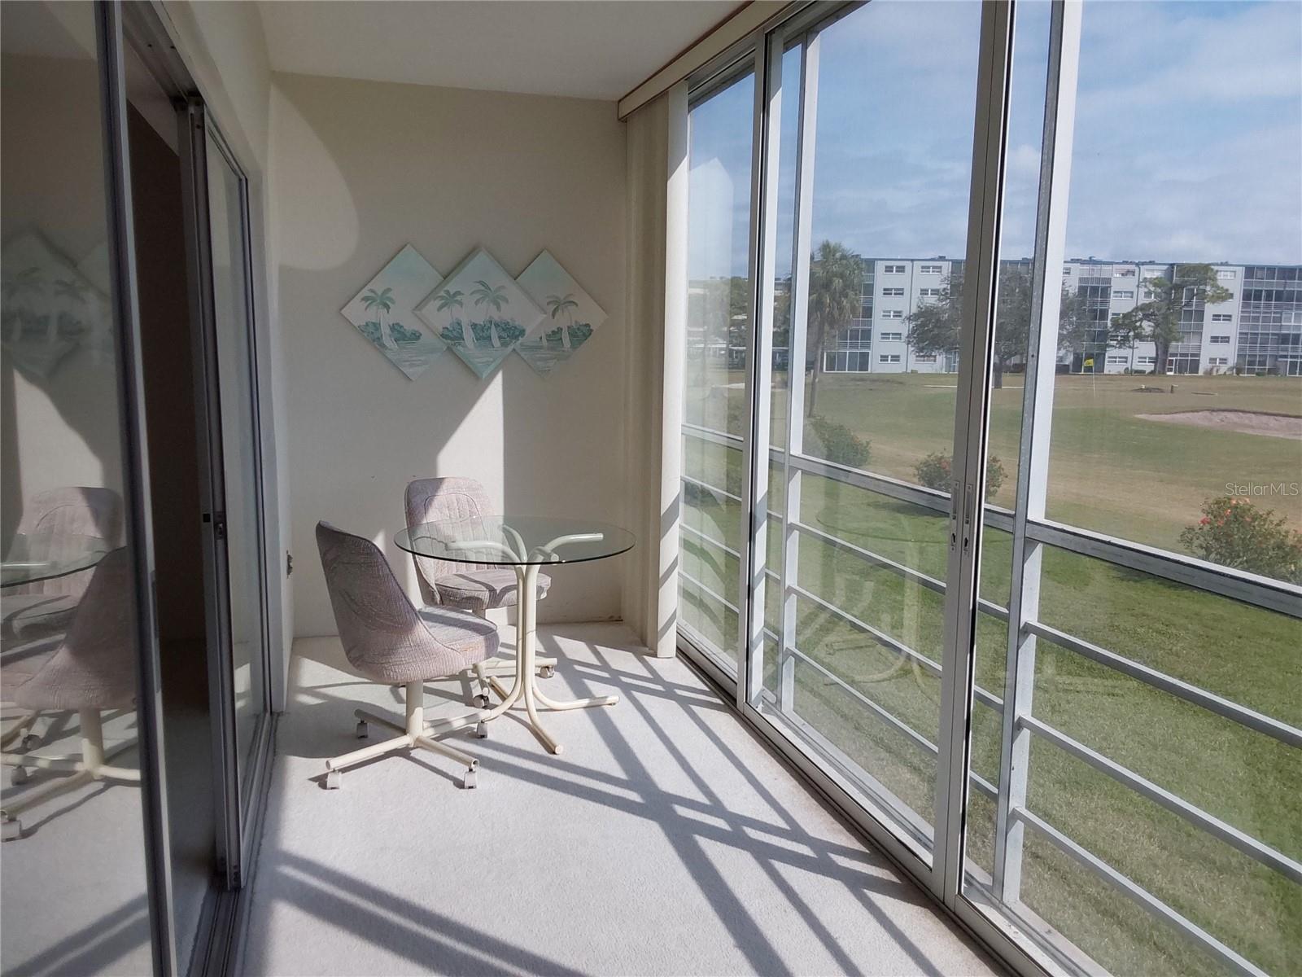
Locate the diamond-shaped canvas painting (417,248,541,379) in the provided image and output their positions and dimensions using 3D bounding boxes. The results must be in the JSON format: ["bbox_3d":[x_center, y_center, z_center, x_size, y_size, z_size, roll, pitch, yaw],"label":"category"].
[{"bbox_3d":[-0.810,-0.834,5.022,0.620,0.620,0.040,-2,9,-17],"label":"diamond-shaped canvas painting"}]

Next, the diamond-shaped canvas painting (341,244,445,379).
[{"bbox_3d":[-1.132,-0.833,4.968,0.620,0.620,0.030,-2,9,-17],"label":"diamond-shaped canvas painting"}]

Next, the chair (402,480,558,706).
[{"bbox_3d":[-0.734,0.406,4.463,0.600,0.860,0.620,-7,12,-43],"label":"chair"}]

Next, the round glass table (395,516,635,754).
[{"bbox_3d":[-0.500,0.541,4.067,0.905,0.722,0.905,1,9,0],"label":"round glass table"}]

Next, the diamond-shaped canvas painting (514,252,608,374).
[{"bbox_3d":[-0.510,-0.846,5.124,0.620,0.620,0.030,-2,9,-17],"label":"diamond-shaped canvas painting"}]

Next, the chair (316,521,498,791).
[{"bbox_3d":[-0.825,0.533,3.627,0.650,0.860,0.630,-7,12,-44],"label":"chair"}]

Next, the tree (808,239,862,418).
[{"bbox_3d":[9.125,-7.877,52.637,3.200,8.790,3.200,-2,9,-17],"label":"tree"}]

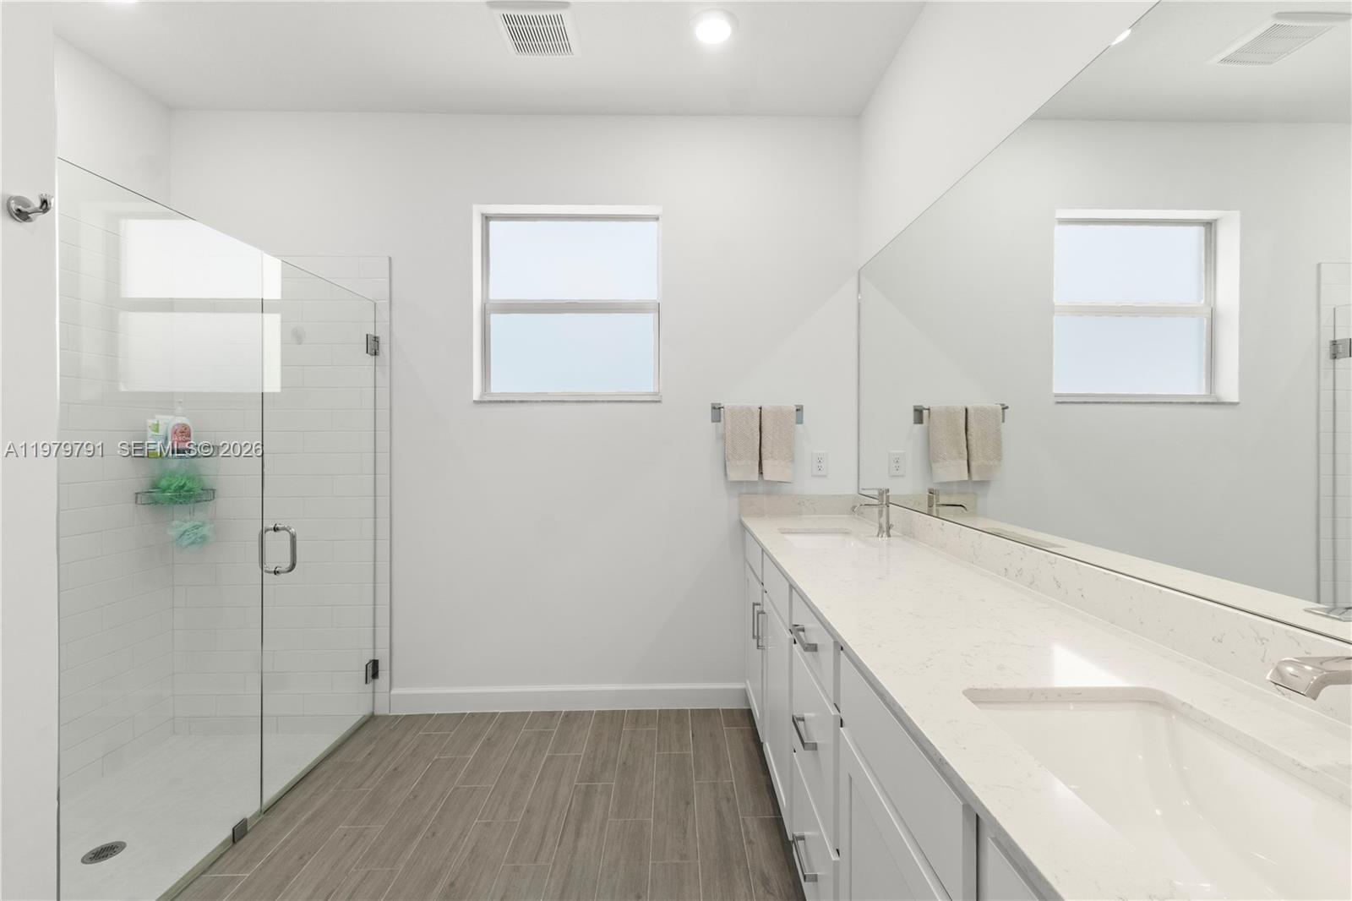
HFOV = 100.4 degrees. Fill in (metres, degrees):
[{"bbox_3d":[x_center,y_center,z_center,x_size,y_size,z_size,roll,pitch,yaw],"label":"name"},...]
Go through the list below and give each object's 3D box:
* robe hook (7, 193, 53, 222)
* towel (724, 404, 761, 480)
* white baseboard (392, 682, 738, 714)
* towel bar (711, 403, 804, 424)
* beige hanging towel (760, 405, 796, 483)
[{"bbox_3d":[-1.328,-0.501,1.165,0.055,0.056,0.051,0,1,0],"label":"robe hook"},{"bbox_3d":[0.307,-0.030,2.642,0.165,0.353,0.056,0,1,-1],"label":"towel"},{"bbox_3d":[-0.500,1.185,2.687,1.704,0.115,0.015,0,1,-1],"label":"white baseboard"},{"bbox_3d":[0.389,-0.175,2.652,0.441,0.092,0.068,0,1,-1],"label":"towel bar"},{"bbox_3d":[0.473,-0.030,2.645,0.158,0.353,0.056,0,1,-1],"label":"beige hanging towel"}]

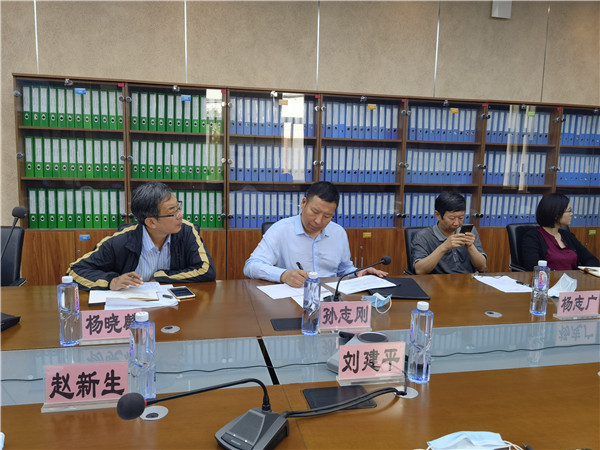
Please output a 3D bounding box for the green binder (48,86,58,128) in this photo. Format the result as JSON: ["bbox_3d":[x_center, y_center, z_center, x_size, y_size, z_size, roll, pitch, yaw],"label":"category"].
[{"bbox_3d":[-1.980,-0.945,3.835,0.060,0.315,0.280,0,7,-12],"label":"green binder"}]

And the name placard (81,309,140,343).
[{"bbox_3d":[-0.645,0.347,1.610,0.200,0.110,0.042,0,7,-11],"label":"name placard"}]

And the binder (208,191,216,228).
[{"bbox_3d":[-0.794,-0.148,4.210,0.059,0.317,0.280,0,7,-11],"label":"binder"}]

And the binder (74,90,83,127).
[{"bbox_3d":[-1.802,-0.948,3.887,0.060,0.318,0.285,0,7,-12],"label":"binder"}]

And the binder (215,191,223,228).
[{"bbox_3d":[-0.729,-0.149,4.223,0.059,0.317,0.280,0,7,-11],"label":"binder"}]

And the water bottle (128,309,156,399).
[{"bbox_3d":[-0.418,0.340,1.241,0.066,0.228,0.066,0,7,-12],"label":"water bottle"}]

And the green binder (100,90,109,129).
[{"bbox_3d":[-1.608,-0.949,3.927,0.060,0.318,0.285,0,7,-12],"label":"green binder"}]

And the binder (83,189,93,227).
[{"bbox_3d":[-1.765,-0.148,3.980,0.064,0.318,0.285,0,7,-12],"label":"binder"}]

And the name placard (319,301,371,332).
[{"bbox_3d":[0.167,0.338,1.755,0.205,0.108,0.050,0,7,-11],"label":"name placard"}]

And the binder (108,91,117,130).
[{"bbox_3d":[-1.555,-0.955,3.960,0.059,0.317,0.280,0,7,-11],"label":"binder"}]

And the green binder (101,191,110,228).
[{"bbox_3d":[-1.637,-0.148,4.006,0.064,0.318,0.285,0,7,-12],"label":"green binder"}]

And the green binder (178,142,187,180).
[{"bbox_3d":[-1.014,-0.555,4.101,0.060,0.318,0.285,0,7,-12],"label":"green binder"}]

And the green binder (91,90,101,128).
[{"bbox_3d":[-1.667,-0.943,3.899,0.056,0.315,0.285,0,7,-12],"label":"green binder"}]

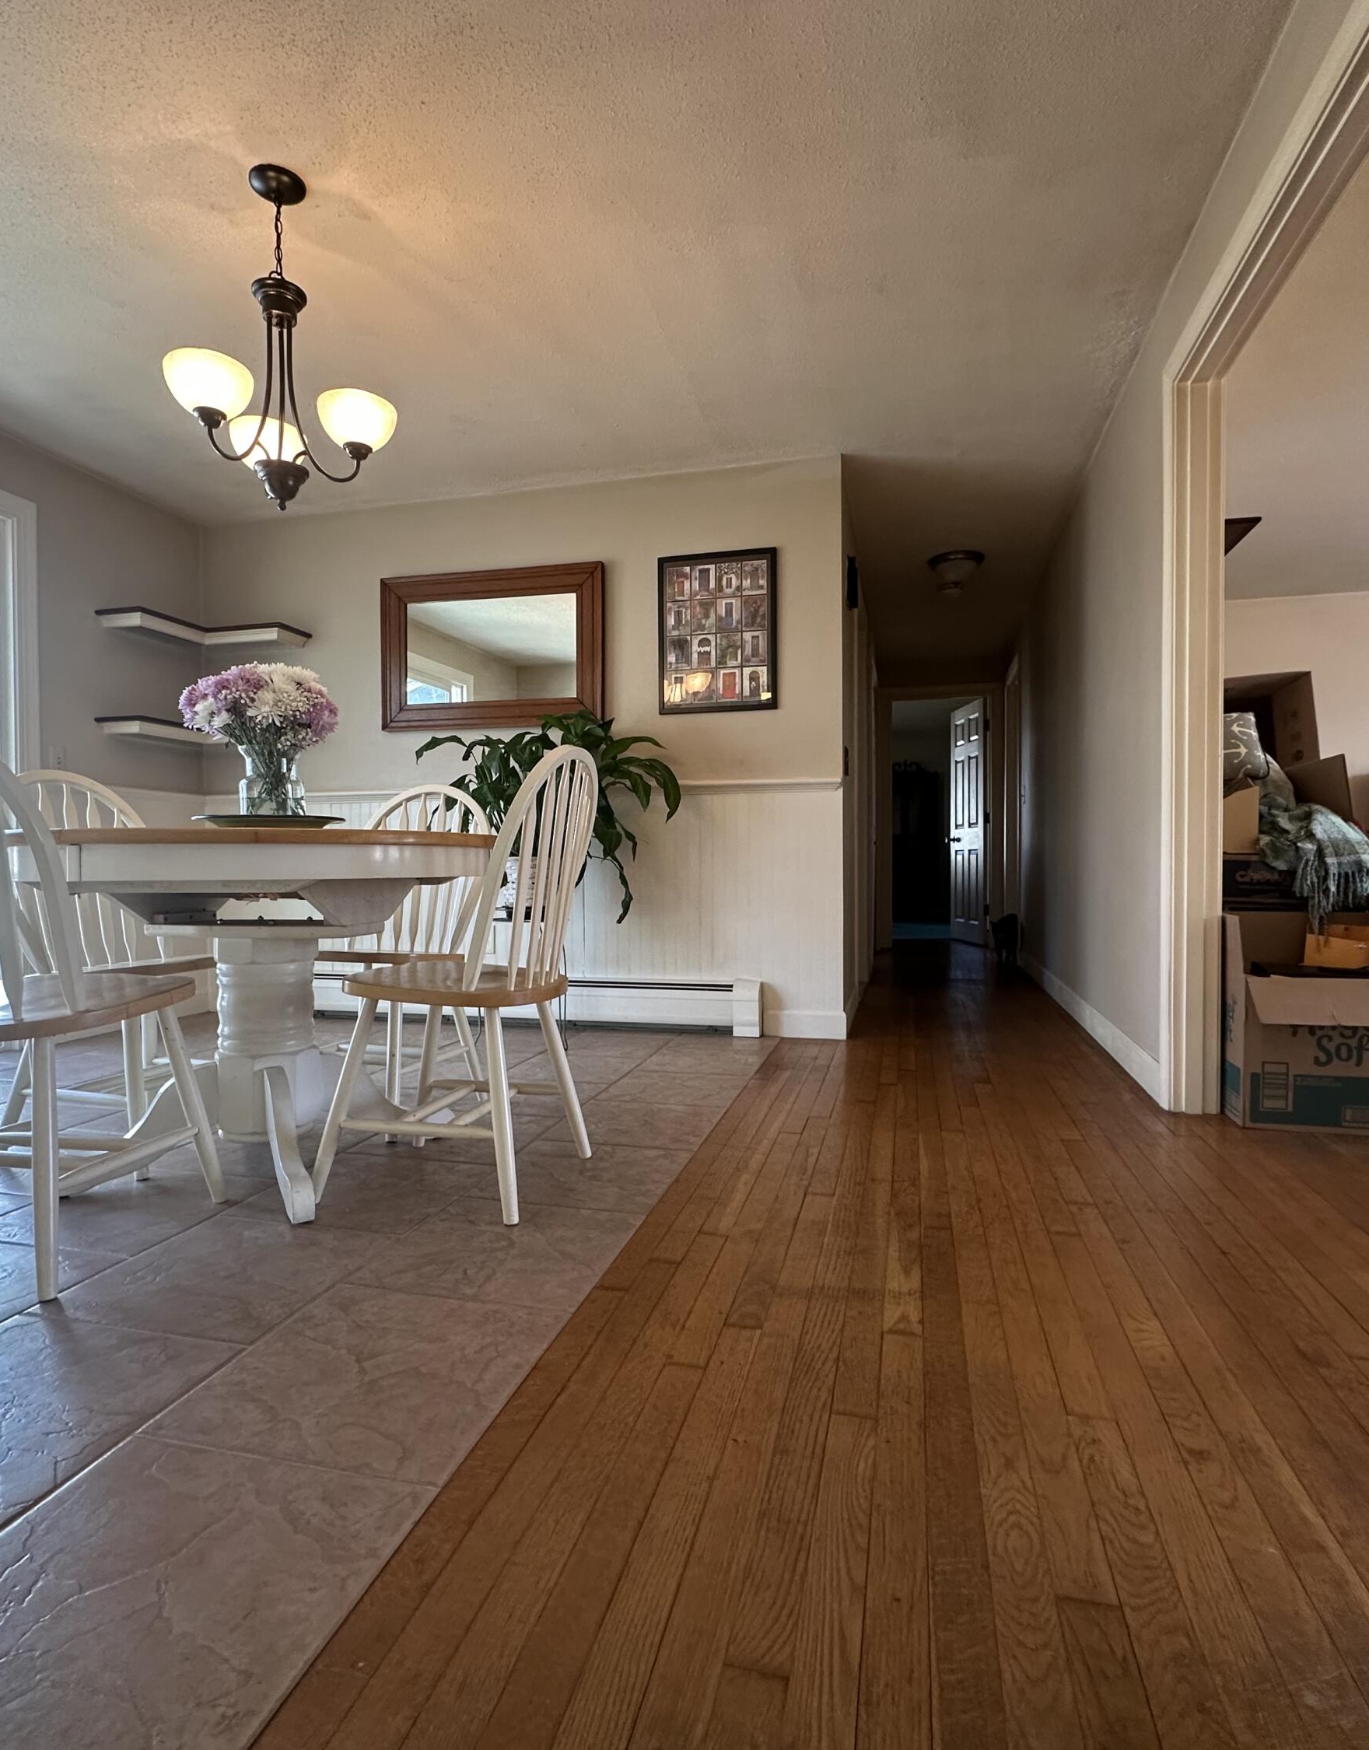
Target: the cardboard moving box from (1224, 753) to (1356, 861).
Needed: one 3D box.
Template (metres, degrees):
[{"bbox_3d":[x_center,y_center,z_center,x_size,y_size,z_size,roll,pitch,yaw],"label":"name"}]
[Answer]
[{"bbox_3d":[2.166,-0.240,3.416,0.320,0.340,0.420,0,1,13],"label":"cardboard moving box"}]

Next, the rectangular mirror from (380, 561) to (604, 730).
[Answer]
[{"bbox_3d":[-0.802,-0.933,3.932,0.985,0.650,0.040,0,1,13],"label":"rectangular mirror"}]

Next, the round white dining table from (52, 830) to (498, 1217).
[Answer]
[{"bbox_3d":[-0.942,0.287,2.162,1.070,0.757,1.070,0,1,0],"label":"round white dining table"}]

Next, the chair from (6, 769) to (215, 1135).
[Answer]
[{"bbox_3d":[-1.365,0.199,2.326,0.530,0.930,0.450,0,1,13],"label":"chair"}]

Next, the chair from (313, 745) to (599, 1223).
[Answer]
[{"bbox_3d":[-0.473,0.193,2.050,0.510,0.933,0.455,0,1,13],"label":"chair"}]

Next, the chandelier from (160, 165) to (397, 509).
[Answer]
[{"bbox_3d":[-0.913,-1.205,2.133,0.470,0.740,0.470,0,1,13],"label":"chandelier"}]

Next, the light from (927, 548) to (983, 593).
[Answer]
[{"bbox_3d":[1.412,-1.550,4.892,0.285,0.185,0.285,0,1,13],"label":"light"}]

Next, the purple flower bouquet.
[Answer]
[{"bbox_3d":[-0.929,-0.283,2.060,0.350,0.370,0.350,0,1,13],"label":"purple flower bouquet"}]

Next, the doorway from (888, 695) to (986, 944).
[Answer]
[{"bbox_3d":[1.993,-0.415,7.476,0.750,1.970,0.130,0,1,13],"label":"doorway"}]

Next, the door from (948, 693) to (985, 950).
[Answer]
[{"bbox_3d":[2.385,-0.440,7.937,0.045,2.000,0.740,0,1,-5],"label":"door"}]

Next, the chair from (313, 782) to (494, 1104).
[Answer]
[{"bbox_3d":[-0.837,0.189,2.608,0.455,0.928,0.510,0,1,19],"label":"chair"}]

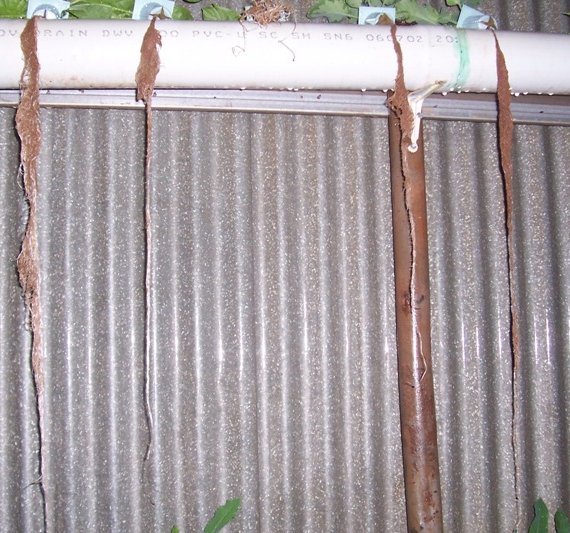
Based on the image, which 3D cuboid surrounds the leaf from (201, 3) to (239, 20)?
[{"bbox_3d":[-0.114,-0.448,1.335,0.068,0.036,0.042,-1,-4,-3],"label":"leaf"}]

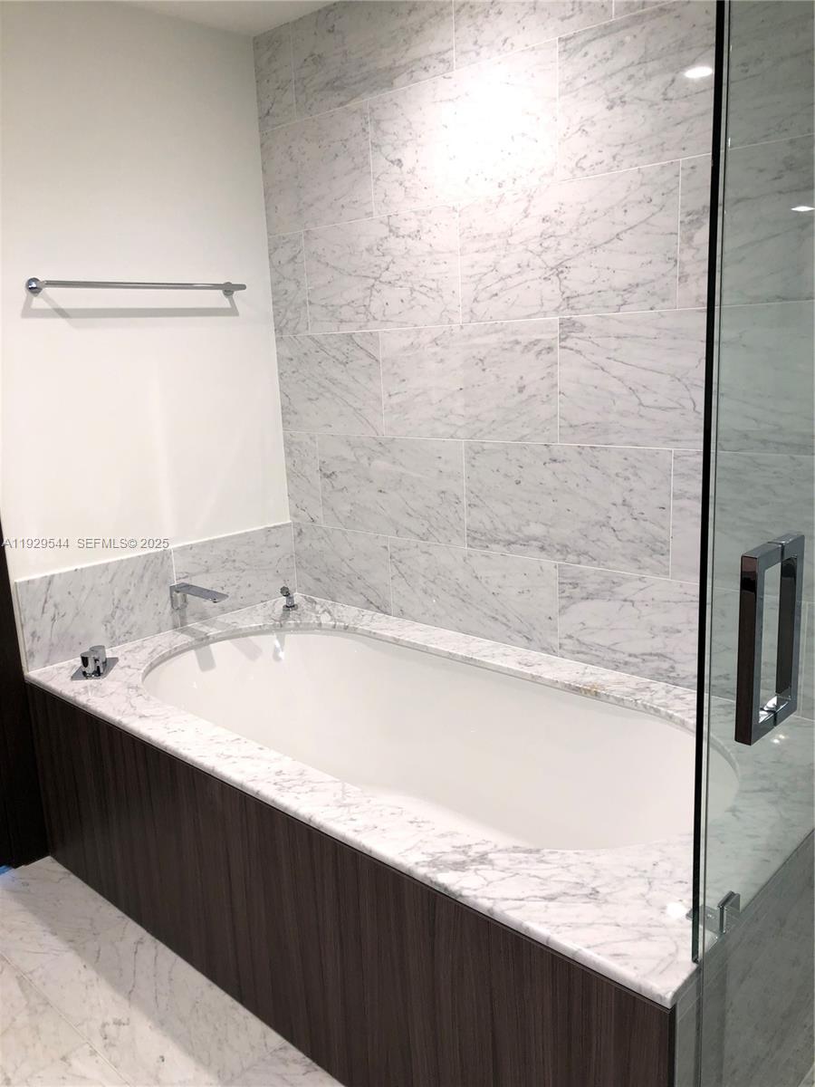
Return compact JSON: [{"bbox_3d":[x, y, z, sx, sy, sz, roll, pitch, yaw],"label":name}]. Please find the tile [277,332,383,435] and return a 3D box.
[{"bbox_3d":[-0.241,-0.493,2.723,0.470,0.305,0.012,9,17,42],"label":"tile"}]

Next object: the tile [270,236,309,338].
[{"bbox_3d":[-0.366,-0.808,2.760,0.164,0.305,0.012,9,17,42],"label":"tile"}]

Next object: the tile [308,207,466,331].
[{"bbox_3d":[-0.083,-0.763,2.499,0.611,0.305,0.012,9,17,42],"label":"tile"}]

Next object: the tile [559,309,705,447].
[{"bbox_3d":[0.595,-0.361,1.950,0.603,0.303,0.010,9,17,42],"label":"tile"}]

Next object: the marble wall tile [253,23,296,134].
[{"bbox_3d":[-0.391,-1.388,2.630,0.170,0.266,0.012,9,17,42],"label":"marble wall tile"}]

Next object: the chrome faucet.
[{"bbox_3d":[-0.610,0.176,2.599,0.236,0.072,0.052,9,17,42],"label":"chrome faucet"}]

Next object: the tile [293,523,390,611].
[{"bbox_3d":[-0.217,0.075,2.841,0.464,0.250,0.010,9,17,42],"label":"tile"}]

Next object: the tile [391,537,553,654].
[{"bbox_3d":[0.176,0.137,2.490,0.604,0.254,0.012,9,17,42],"label":"tile"}]

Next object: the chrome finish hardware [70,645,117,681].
[{"bbox_3d":[-0.830,0.310,2.336,0.087,0.062,0.148,-3,12,-1],"label":"chrome finish hardware"}]

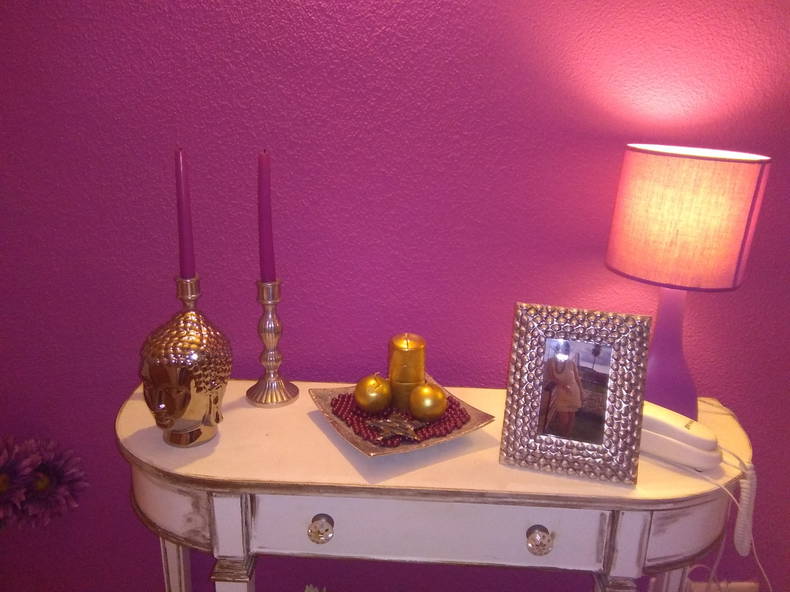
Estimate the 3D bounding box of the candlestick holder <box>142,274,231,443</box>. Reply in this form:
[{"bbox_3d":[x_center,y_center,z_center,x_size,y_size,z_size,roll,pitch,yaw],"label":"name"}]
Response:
[{"bbox_3d":[-0.311,0.095,0.952,0.131,0.254,0.137,9,19,22],"label":"candlestick holder"}]

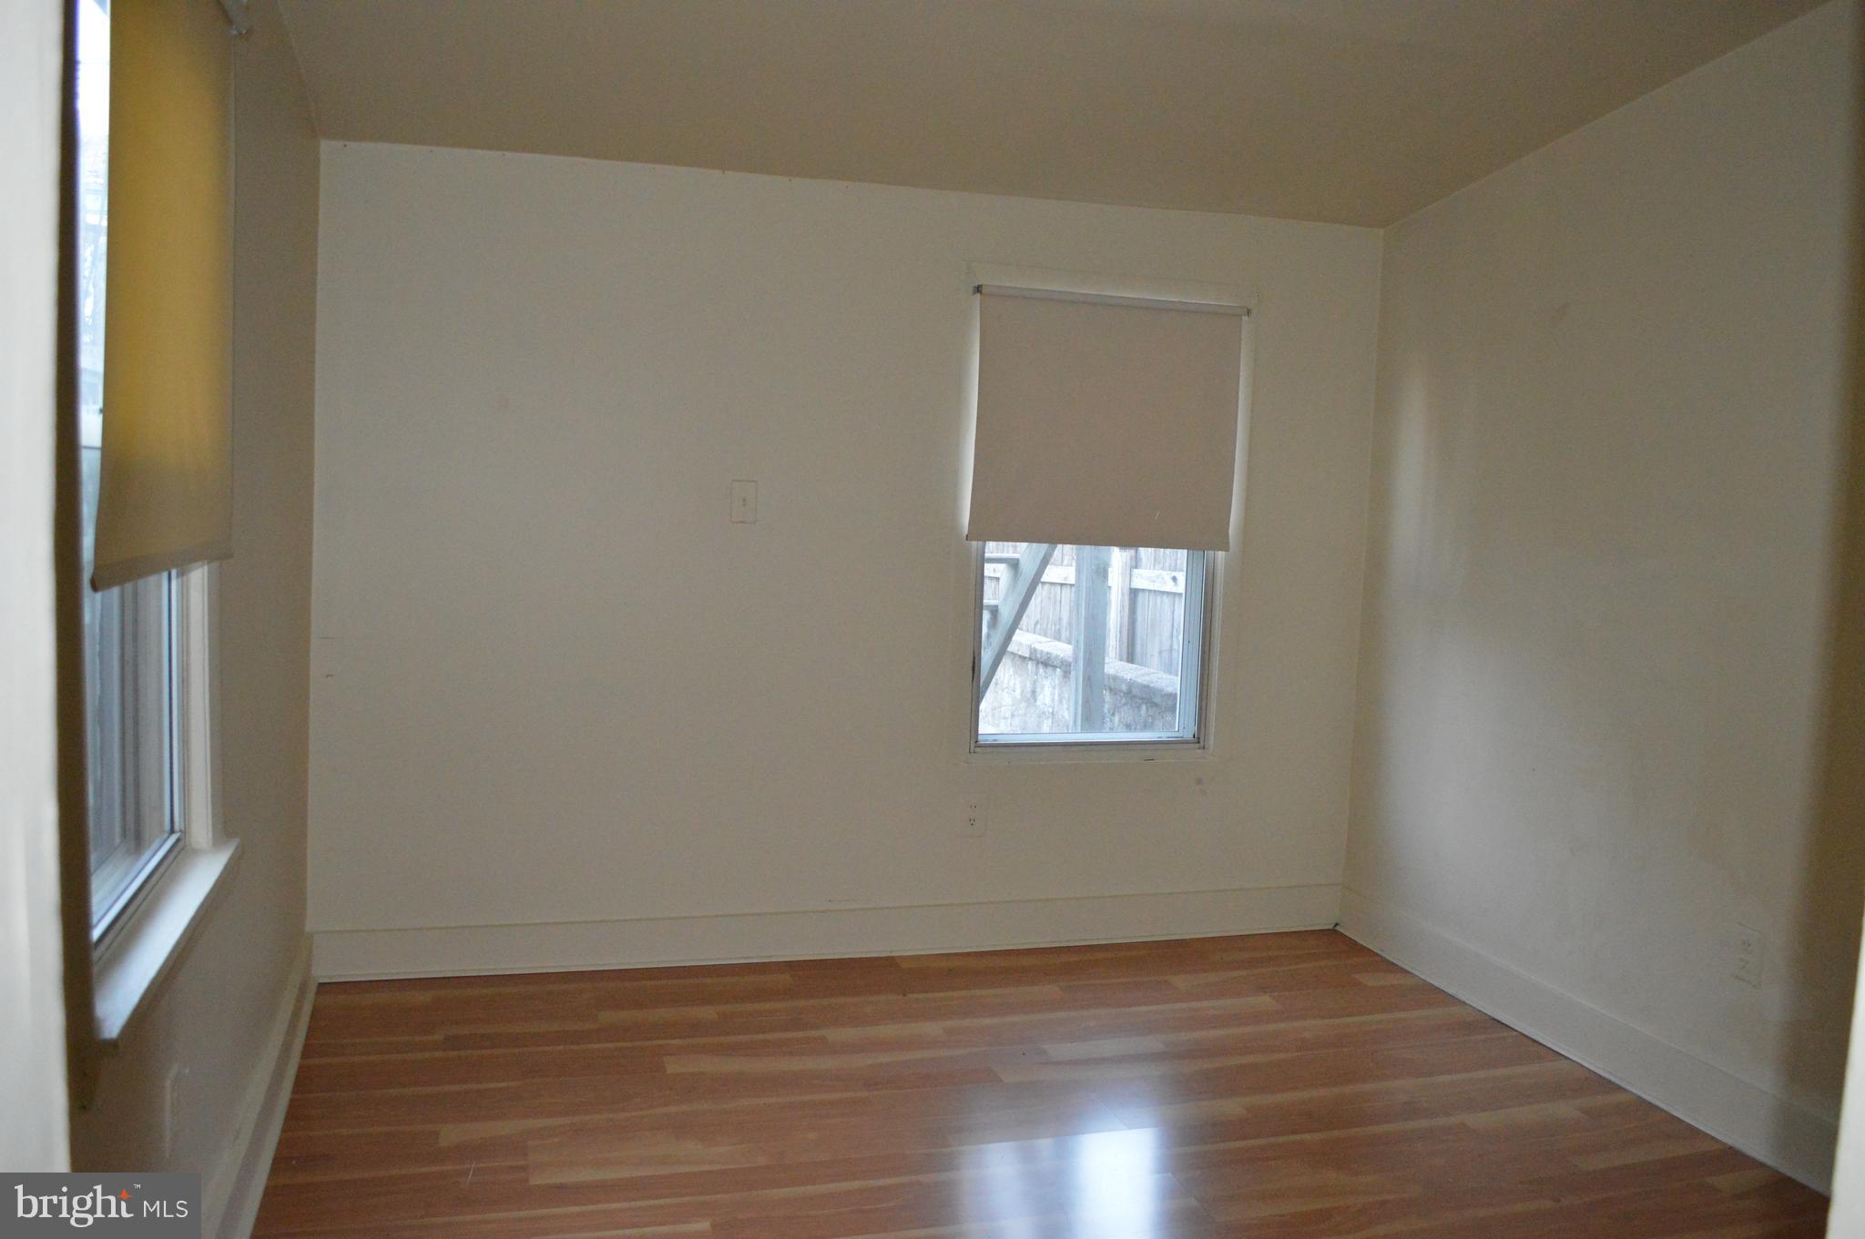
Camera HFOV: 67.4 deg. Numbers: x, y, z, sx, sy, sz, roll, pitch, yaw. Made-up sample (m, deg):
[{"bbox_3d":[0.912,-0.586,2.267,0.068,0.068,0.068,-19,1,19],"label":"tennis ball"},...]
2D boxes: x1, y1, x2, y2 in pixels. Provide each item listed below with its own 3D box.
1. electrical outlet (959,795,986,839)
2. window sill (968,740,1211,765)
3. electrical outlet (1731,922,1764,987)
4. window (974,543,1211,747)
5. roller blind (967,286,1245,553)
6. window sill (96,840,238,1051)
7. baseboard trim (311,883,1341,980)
[{"bbox_3d":[0.119,0.572,4.063,0.076,0.120,0.012,1,5,-17],"label":"electrical outlet"},{"bbox_3d":[0.478,0.399,4.159,0.780,0.052,0.060,1,5,-17],"label":"window sill"},{"bbox_3d":[1.747,0.724,3.003,0.012,0.117,0.072,1,5,-17],"label":"electrical outlet"},{"bbox_3d":[0.492,-0.246,4.127,0.760,1.260,0.080,1,5,-17],"label":"window"},{"bbox_3d":[0.506,-0.566,4.024,0.830,0.720,0.050,1,5,-17],"label":"roller blind"},{"bbox_3d":[-1.043,0.416,1.875,0.090,0.025,0.850,1,6,-18],"label":"window sill"},{"bbox_3d":[-0.142,0.894,4.011,3.020,0.140,0.024,1,5,-17],"label":"baseboard trim"}]

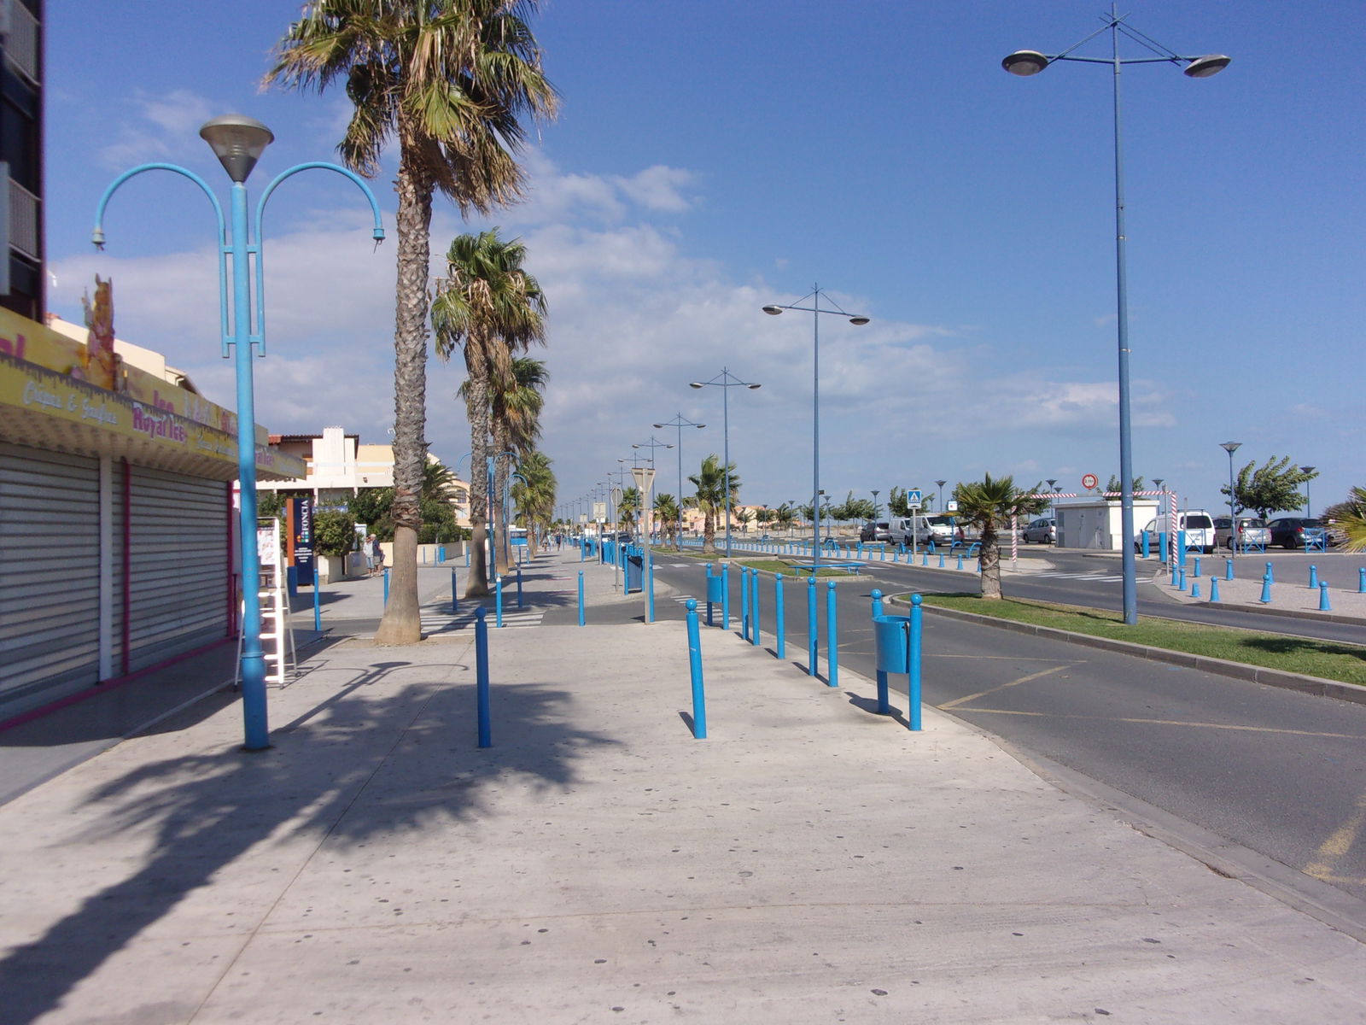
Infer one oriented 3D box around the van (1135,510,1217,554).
[{"bbox_3d":[21.790,0.860,49.450,1.750,1.870,4.150,-1,-1,-7],"label":"van"}]

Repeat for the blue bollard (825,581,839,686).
[{"bbox_3d":[1.508,1.230,11.150,0.093,1.070,0.093,-1,-1,-7],"label":"blue bollard"}]

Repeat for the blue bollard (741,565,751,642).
[{"bbox_3d":[0.910,1.335,16.150,0.095,1.070,0.095,-1,-1,-7],"label":"blue bollard"}]

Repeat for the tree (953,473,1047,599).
[{"bbox_3d":[6.883,0.514,24.200,2.050,2.740,2.000,-1,-1,-7],"label":"tree"}]

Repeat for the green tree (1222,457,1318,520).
[{"bbox_3d":[29.747,-0.514,56.000,4.900,4.500,4.600,-1,-1,-7],"label":"green tree"}]

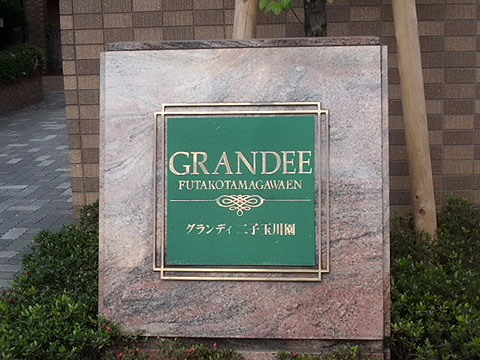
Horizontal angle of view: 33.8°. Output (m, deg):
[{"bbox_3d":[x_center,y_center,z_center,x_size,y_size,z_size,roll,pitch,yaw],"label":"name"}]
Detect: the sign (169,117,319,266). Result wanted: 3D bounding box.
[{"bbox_3d":[0.002,0.037,2.666,0.500,0.500,0.020,0,-4,6],"label":"sign"}]

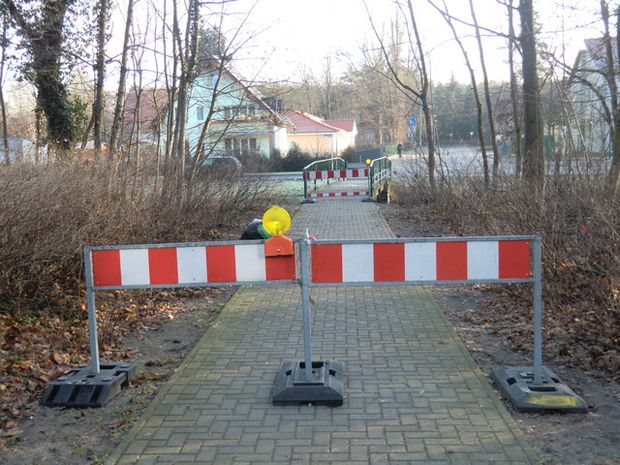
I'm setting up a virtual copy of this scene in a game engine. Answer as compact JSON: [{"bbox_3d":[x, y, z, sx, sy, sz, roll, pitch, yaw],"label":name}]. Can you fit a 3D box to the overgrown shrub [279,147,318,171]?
[{"bbox_3d":[-0.899,-5.784,56.000,3.200,2.000,2.200,-1,6,0],"label":"overgrown shrub"}]

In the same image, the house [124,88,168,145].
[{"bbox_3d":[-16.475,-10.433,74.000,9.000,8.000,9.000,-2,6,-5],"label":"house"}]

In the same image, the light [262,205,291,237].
[{"bbox_3d":[-0.219,-0.079,4.690,0.185,0.210,0.100,-1,6,3],"label":"light"}]

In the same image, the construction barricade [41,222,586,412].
[{"bbox_3d":[-0.005,0.545,4.700,3.380,1.030,0.720,-1,6,6],"label":"construction barricade"}]

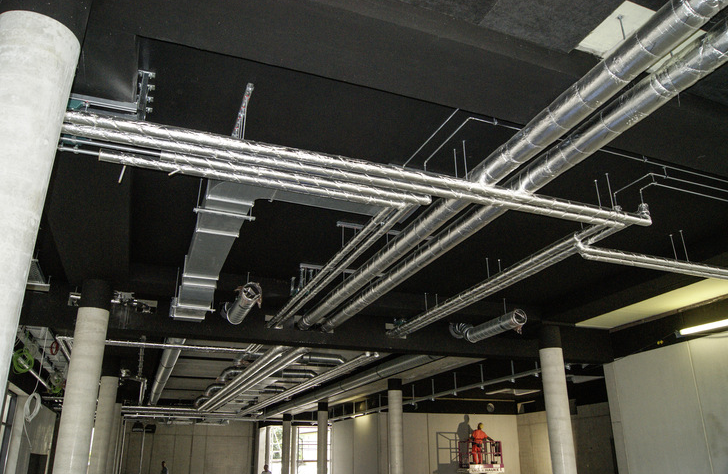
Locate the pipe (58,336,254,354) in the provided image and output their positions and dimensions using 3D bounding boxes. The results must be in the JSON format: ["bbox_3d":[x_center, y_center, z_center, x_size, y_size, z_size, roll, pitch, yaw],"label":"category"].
[{"bbox_3d":[-4.222,2.253,11.305,3.754,0.120,0.130,10,-25,-24],"label":"pipe"}]

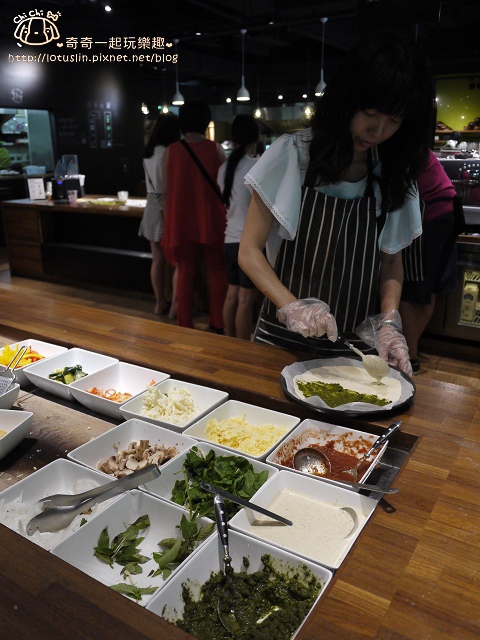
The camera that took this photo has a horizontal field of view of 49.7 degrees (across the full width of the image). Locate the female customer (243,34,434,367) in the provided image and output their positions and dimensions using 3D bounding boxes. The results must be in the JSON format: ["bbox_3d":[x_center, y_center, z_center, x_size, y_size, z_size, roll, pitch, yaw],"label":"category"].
[{"bbox_3d":[0.260,0.056,1.474,0.470,1.550,0.440,6,18,19],"label":"female customer"}]

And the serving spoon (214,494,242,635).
[{"bbox_3d":[-0.020,0.336,0.740,0.042,0.032,0.213,-3,32,-8],"label":"serving spoon"}]

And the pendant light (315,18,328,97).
[{"bbox_3d":[0.949,-3.020,5.974,0.172,0.814,0.172,-1,17,0],"label":"pendant light"}]

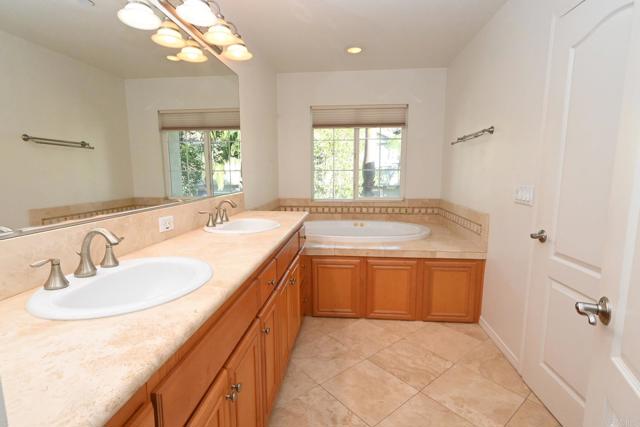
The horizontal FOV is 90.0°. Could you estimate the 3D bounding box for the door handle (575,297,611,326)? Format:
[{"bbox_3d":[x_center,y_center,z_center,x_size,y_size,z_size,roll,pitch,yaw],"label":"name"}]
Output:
[{"bbox_3d":[0.693,0.254,0.812,0.064,0.068,0.130,4,8,26],"label":"door handle"}]

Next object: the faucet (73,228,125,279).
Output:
[{"bbox_3d":[-0.679,0.115,0.979,0.153,0.146,0.058,1,8,6],"label":"faucet"}]

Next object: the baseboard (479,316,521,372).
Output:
[{"bbox_3d":[1.280,0.909,2.312,0.015,0.085,0.630,1,8,6],"label":"baseboard"}]

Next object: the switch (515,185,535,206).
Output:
[{"bbox_3d":[1.255,-0.116,1.964,0.015,0.120,0.212,1,8,6],"label":"switch"}]

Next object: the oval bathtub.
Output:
[{"bbox_3d":[0.367,0.413,3.303,1.480,0.500,0.920,1,8,6],"label":"oval bathtub"}]

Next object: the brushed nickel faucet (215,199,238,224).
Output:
[{"bbox_3d":[-0.576,-0.013,1.957,0.150,0.143,0.056,1,8,6],"label":"brushed nickel faucet"}]

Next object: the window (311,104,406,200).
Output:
[{"bbox_3d":[0.450,-0.708,3.822,1.120,1.110,0.100,1,8,6],"label":"window"}]

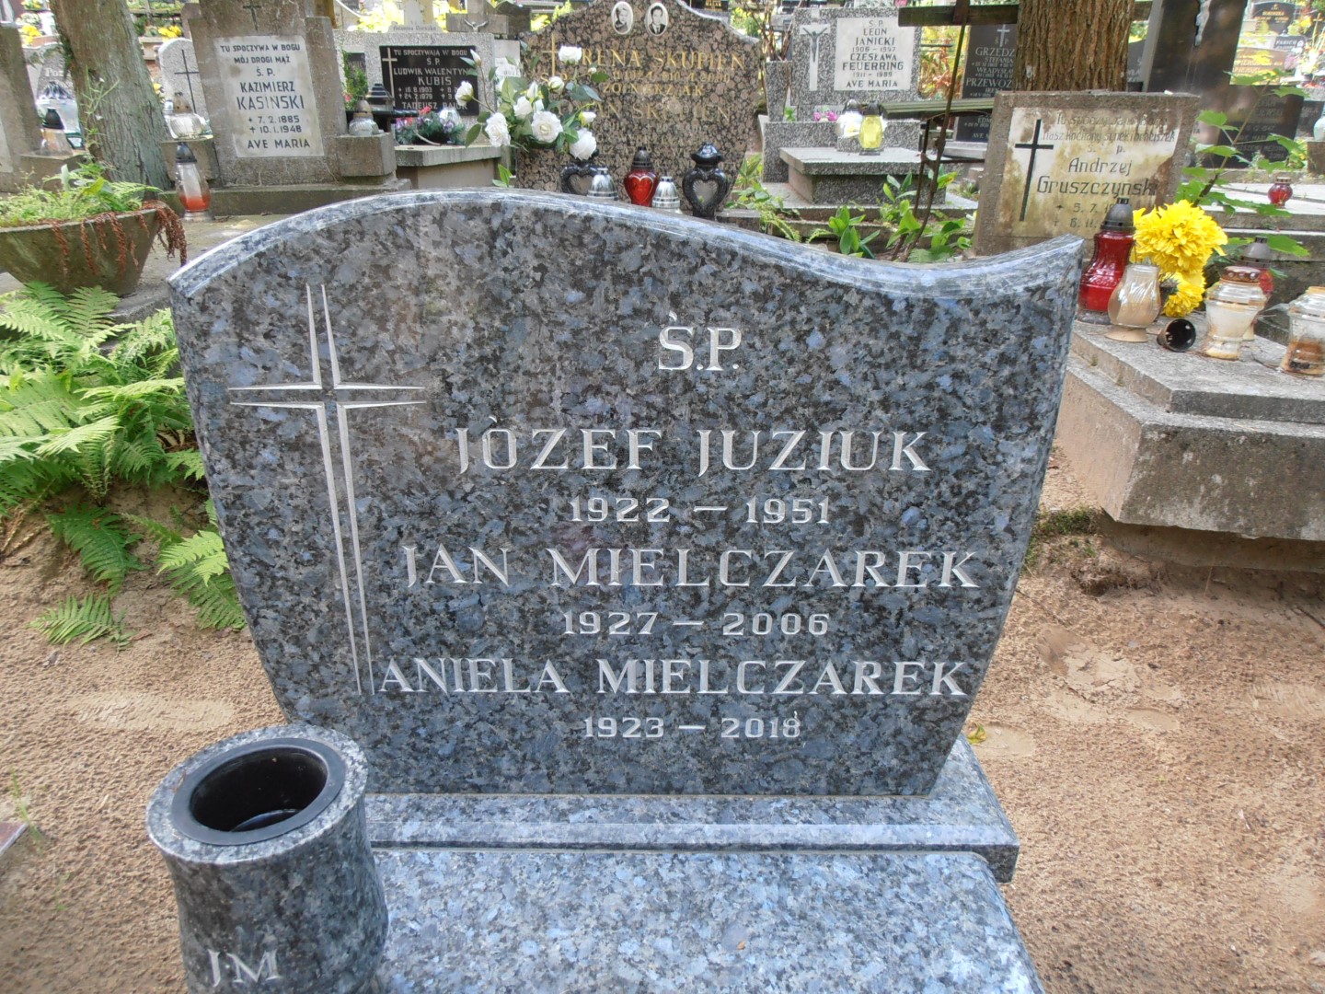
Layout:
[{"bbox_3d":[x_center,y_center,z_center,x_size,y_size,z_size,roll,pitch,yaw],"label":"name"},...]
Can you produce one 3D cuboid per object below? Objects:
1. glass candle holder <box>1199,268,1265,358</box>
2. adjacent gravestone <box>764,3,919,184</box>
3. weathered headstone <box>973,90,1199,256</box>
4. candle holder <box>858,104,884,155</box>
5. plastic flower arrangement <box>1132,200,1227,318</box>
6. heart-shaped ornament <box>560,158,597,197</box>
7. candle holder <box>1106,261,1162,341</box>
[{"bbox_3d":[1.221,-0.396,1.963,0.127,0.180,0.127,2,24,0],"label":"glass candle holder"},{"bbox_3d":[1.001,-2.196,5.069,0.840,0.860,0.330,1,24,0],"label":"adjacent gravestone"},{"bbox_3d":[1.184,-0.903,2.602,0.540,0.440,0.090,3,24,3],"label":"weathered headstone"},{"bbox_3d":[1.097,-1.924,4.799,0.124,0.245,0.124,1,24,0],"label":"candle holder"},{"bbox_3d":[1.278,-0.590,2.270,0.230,0.270,0.200,2,24,0],"label":"plastic flower arrangement"},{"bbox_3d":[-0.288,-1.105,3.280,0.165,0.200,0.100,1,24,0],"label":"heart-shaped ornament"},{"bbox_3d":[1.065,-0.440,2.070,0.117,0.161,0.117,2,24,0],"label":"candle holder"}]

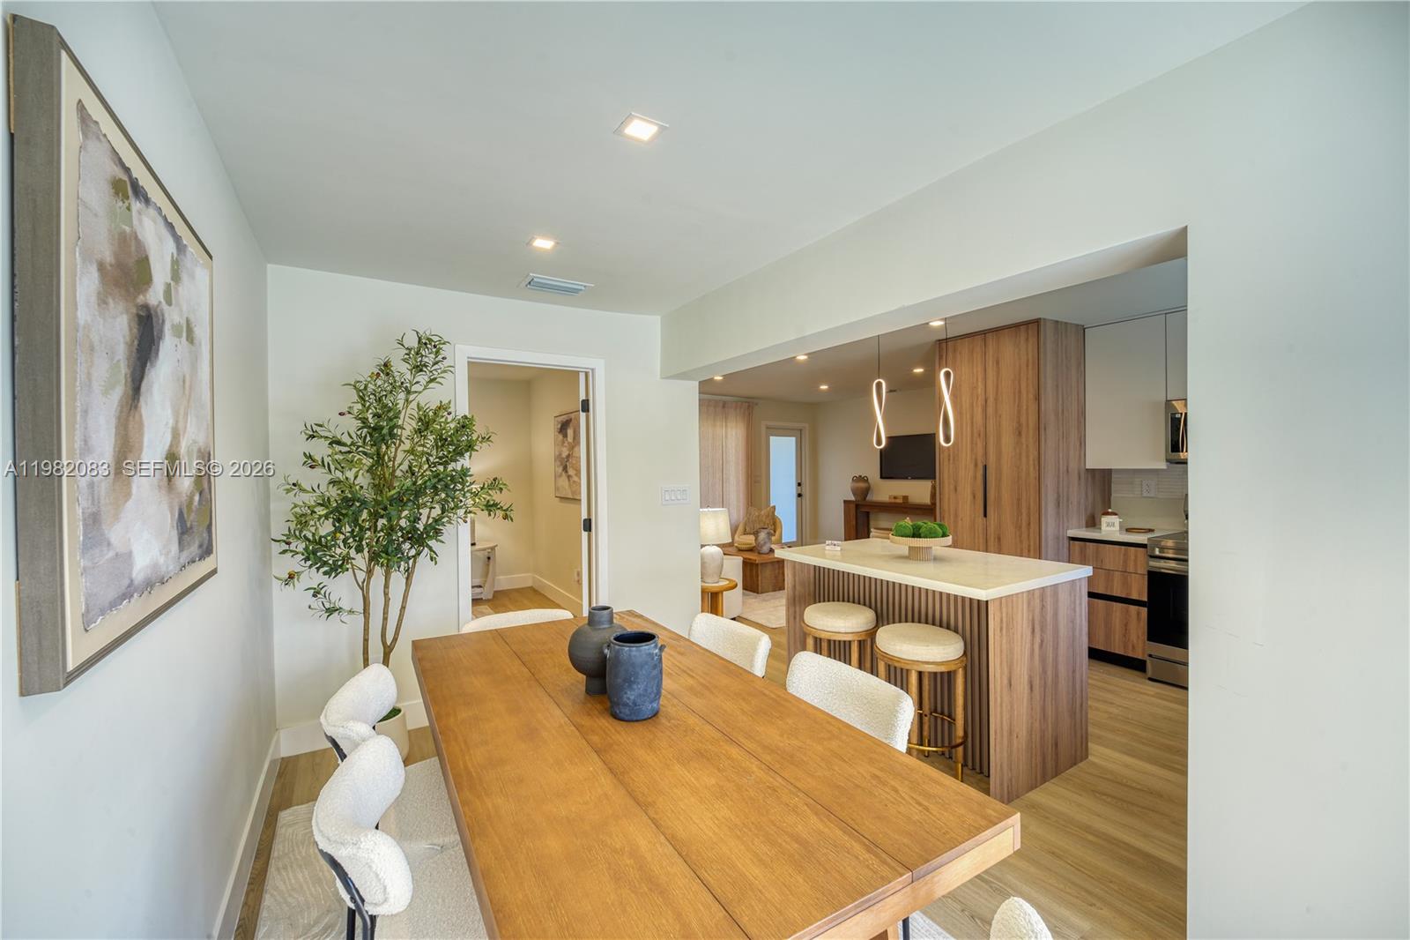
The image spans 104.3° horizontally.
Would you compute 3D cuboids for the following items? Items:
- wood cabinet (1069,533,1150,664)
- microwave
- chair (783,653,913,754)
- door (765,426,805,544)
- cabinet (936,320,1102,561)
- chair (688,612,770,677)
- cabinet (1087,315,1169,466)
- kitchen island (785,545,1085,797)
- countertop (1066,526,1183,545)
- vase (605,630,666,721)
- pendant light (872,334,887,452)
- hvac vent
[{"bbox_3d":[3.093,0.945,4.050,0.600,0.880,0.470,-1,1,-32],"label":"wood cabinet"},{"bbox_3d":[3.514,-0.262,3.537,0.410,0.420,0.760,-1,1,-32],"label":"microwave"},{"bbox_3d":[0.262,1.016,1.577,0.550,0.790,0.490,-1,1,-33],"label":"chair"},{"bbox_3d":[1.298,0.353,8.712,0.770,2.030,0.050,-1,1,-33],"label":"door"},{"bbox_3d":[2.569,0.163,4.475,0.970,2.440,0.840,-1,1,-32],"label":"cabinet"},{"bbox_3d":[-0.069,1.035,2.120,0.550,0.790,0.480,-1,1,-32],"label":"chair"},{"bbox_3d":[3.159,-0.540,4.034,0.380,1.055,0.485,-1,1,-33],"label":"cabinet"},{"bbox_3d":[1.186,0.950,3.043,0.960,0.920,1.345,-1,1,-32],"label":"kitchen island"},{"bbox_3d":[3.038,0.459,3.951,0.680,0.042,0.480,-1,1,-33],"label":"countertop"},{"bbox_3d":[-0.199,0.575,1.549,0.166,0.205,0.154,0,1,0],"label":"vase"},{"bbox_3d":[1.010,-0.578,3.181,0.090,0.910,0.090,-1,1,-33],"label":"pendant light"},{"bbox_3d":[-0.850,-1.044,3.151,0.385,0.030,0.265,-1,1,-33],"label":"hvac vent"}]

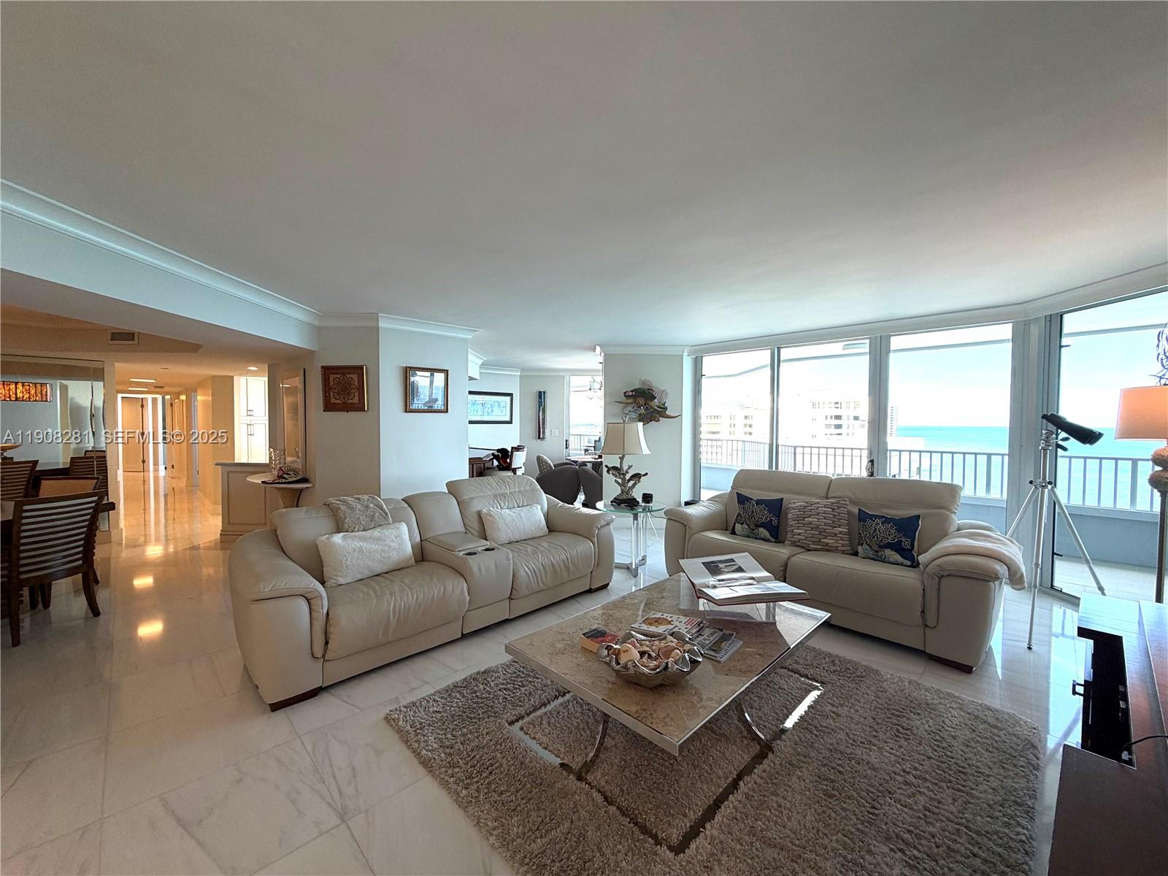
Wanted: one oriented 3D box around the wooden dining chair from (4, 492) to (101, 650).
[{"bbox_3d":[-3.721,0.809,3.135,0.600,0.900,0.490,1,2,9],"label":"wooden dining chair"}]

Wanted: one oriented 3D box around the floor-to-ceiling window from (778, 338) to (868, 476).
[{"bbox_3d":[2.630,0.099,5.268,0.978,2.250,0.060,2,2,43],"label":"floor-to-ceiling window"}]

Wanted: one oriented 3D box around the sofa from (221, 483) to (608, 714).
[{"bbox_3d":[-0.967,0.803,3.452,2.490,0.940,1.000,-2,2,-45],"label":"sofa"}]

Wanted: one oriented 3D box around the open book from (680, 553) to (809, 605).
[{"bbox_3d":[0.776,0.732,2.397,0.410,0.110,0.680,-5,2,-3],"label":"open book"}]

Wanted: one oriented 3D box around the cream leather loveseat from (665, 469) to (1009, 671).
[{"bbox_3d":[1.845,0.796,3.716,1.030,0.970,2.300,-1,2,-41],"label":"cream leather loveseat"}]

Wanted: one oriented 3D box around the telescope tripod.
[{"bbox_3d":[3.176,0.617,3.308,0.790,1.370,0.760,0,2,-5],"label":"telescope tripod"}]

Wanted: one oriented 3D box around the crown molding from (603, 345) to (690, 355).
[{"bbox_3d":[0.797,-1.146,6.162,1.178,0.120,0.100,0,2,0],"label":"crown molding"}]

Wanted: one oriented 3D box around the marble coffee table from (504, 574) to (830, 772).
[{"bbox_3d":[0.463,1.111,2.268,0.905,0.405,1.420,2,2,44],"label":"marble coffee table"}]

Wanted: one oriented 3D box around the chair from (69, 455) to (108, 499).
[{"bbox_3d":[-7.035,0.689,6.504,0.570,0.900,0.490,1,2,12],"label":"chair"}]

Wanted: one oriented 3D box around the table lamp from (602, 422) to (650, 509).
[{"bbox_3d":[0.416,0.232,4.709,0.470,0.860,0.440,0,2,0],"label":"table lamp"}]

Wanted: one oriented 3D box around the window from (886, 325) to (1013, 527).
[{"bbox_3d":[3.384,0.131,4.450,0.090,2.250,0.950,-1,2,-45],"label":"window"}]

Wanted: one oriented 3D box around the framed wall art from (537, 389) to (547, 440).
[{"bbox_3d":[-0.800,-0.435,9.038,0.175,0.965,0.070,0,2,0],"label":"framed wall art"}]

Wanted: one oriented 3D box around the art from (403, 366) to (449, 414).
[{"bbox_3d":[-1.616,-0.487,4.879,0.030,0.463,0.475,2,2,44],"label":"art"}]

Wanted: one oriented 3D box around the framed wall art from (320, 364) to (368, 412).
[{"bbox_3d":[-2.295,-0.470,4.527,0.441,0.438,0.040,0,2,0],"label":"framed wall art"}]

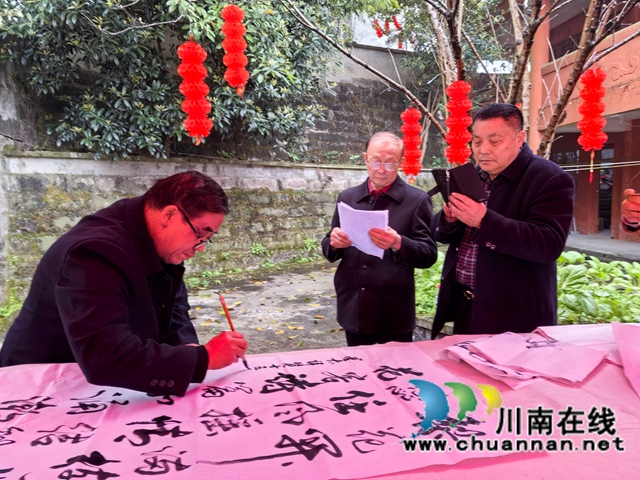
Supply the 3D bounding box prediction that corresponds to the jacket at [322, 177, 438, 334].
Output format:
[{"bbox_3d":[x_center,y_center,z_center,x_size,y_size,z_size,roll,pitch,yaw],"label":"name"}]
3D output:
[{"bbox_3d":[0.280,0.070,2.360,0.560,0.750,0.410,2,6,22],"label":"jacket"}]

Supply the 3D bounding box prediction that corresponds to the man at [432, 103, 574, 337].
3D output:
[{"bbox_3d":[0.685,0.330,1.920,0.500,1.670,0.580,-4,7,-38],"label":"man"}]

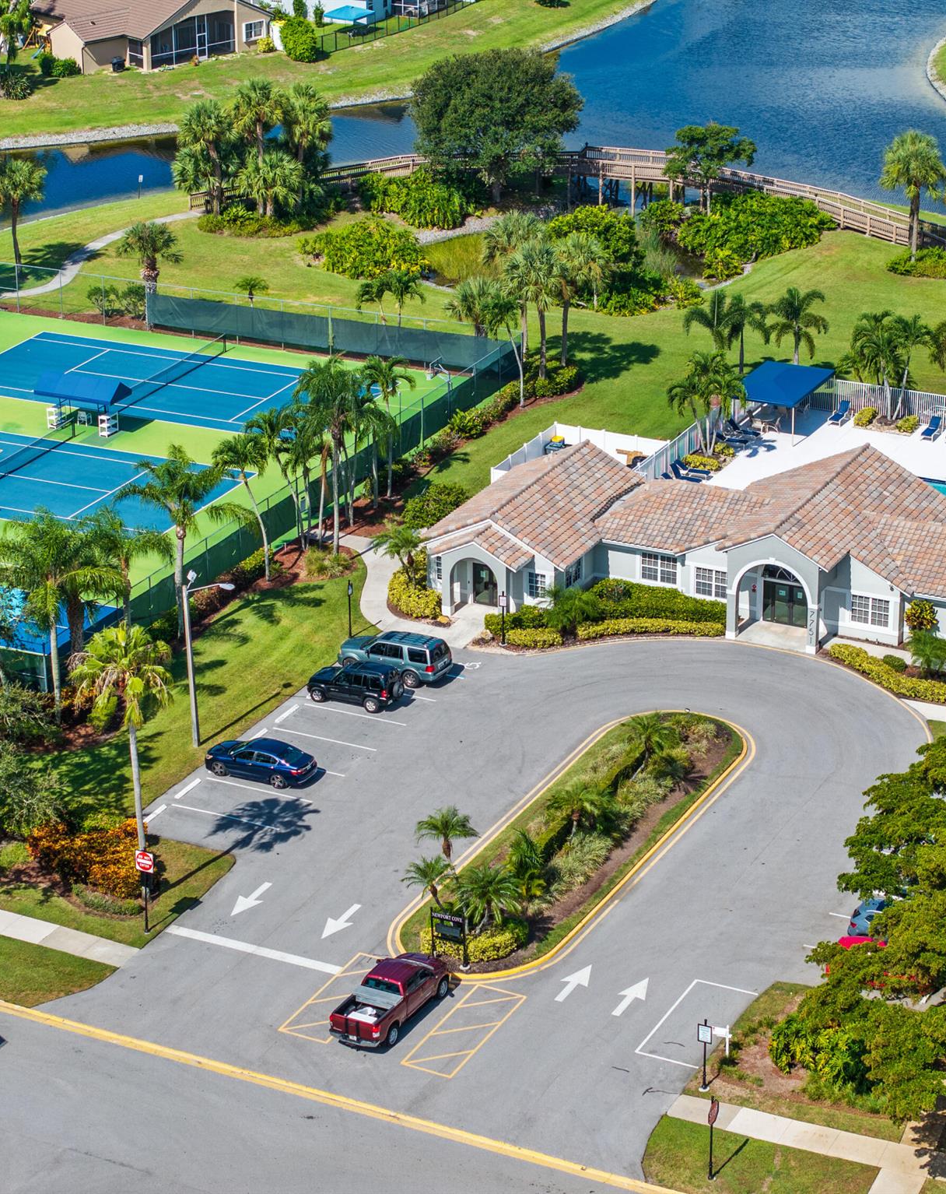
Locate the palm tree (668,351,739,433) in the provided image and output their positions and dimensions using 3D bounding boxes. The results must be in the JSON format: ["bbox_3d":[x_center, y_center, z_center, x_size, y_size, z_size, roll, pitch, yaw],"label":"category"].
[{"bbox_3d":[12.304,-10.199,169.561,4.238,5.810,4.238,-1,22,0],"label":"palm tree"}]

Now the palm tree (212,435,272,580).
[{"bbox_3d":[-10.818,-4.052,153.132,2.900,7.300,2.900,-2,22,-4],"label":"palm tree"}]

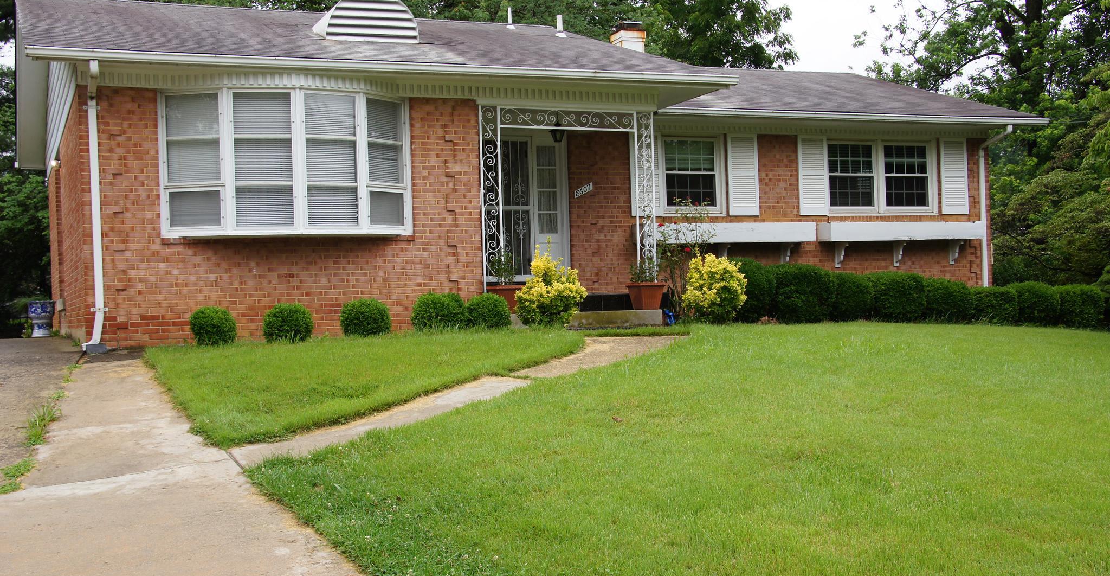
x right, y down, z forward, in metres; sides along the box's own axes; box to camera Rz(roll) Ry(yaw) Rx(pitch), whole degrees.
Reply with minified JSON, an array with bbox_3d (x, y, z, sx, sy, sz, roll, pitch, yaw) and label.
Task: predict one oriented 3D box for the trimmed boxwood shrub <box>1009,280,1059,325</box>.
[{"bbox_3d":[7.425,0.241,18.578,0.789,0.700,0.789,-2,0,-22],"label":"trimmed boxwood shrub"}]

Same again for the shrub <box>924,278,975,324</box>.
[{"bbox_3d":[5.669,0.169,17.293,0.762,0.649,0.762,-2,-1,-22],"label":"shrub"}]

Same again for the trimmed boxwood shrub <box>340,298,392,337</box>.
[{"bbox_3d":[-2.066,0.322,13.097,0.556,0.419,0.556,-2,0,-22],"label":"trimmed boxwood shrub"}]

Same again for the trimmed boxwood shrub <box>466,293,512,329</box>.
[{"bbox_3d":[-0.743,0.269,13.535,0.508,0.424,0.508,-2,0,0],"label":"trimmed boxwood shrub"}]

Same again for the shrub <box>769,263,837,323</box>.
[{"bbox_3d":[3.353,0.071,16.350,0.933,0.815,0.933,-2,-1,0],"label":"shrub"}]

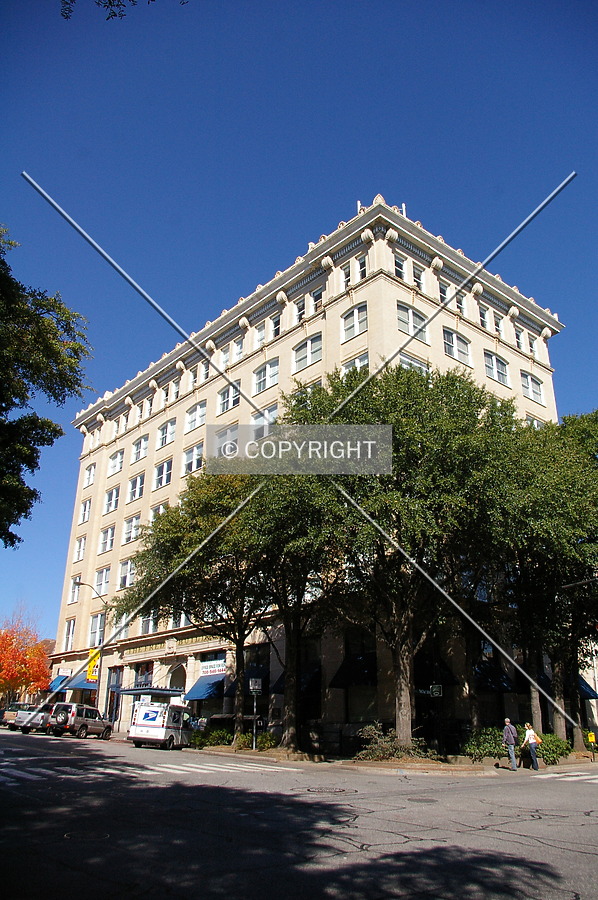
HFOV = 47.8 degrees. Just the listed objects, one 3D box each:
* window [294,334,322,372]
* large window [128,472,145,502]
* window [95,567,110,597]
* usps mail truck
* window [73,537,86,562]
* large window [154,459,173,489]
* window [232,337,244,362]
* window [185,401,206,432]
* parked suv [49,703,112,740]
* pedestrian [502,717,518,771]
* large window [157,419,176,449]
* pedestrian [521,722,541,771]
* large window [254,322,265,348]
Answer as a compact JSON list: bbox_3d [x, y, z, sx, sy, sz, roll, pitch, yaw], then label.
[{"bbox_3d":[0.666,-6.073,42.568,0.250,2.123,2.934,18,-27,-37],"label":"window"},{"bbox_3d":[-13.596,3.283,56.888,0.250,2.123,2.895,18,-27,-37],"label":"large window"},{"bbox_3d":[-17.893,12.085,61.648,0.260,2.654,3.043,18,-28,-37],"label":"window"},{"bbox_3d":[-6.900,14.450,35.100,1.950,2.180,4.450,-4,-24,13],"label":"usps mail truck"},{"bbox_3d":[-20.622,9.512,63.963,0.250,2.100,2.200,18,-28,-38],"label":"window"},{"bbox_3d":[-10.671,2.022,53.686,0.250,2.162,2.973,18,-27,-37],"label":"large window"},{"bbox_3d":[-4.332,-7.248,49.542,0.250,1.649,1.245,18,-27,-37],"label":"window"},{"bbox_3d":[-8.046,-2.612,53.076,0.200,2.380,2.780,20,-30,-38],"label":"window"},{"bbox_3d":[-13.150,16.500,40.950,1.880,1.920,4.600,-5,-23,14],"label":"parked suv"},{"bbox_3d":[7.758,10.787,24.698,0.500,1.770,0.400,11,-24,-26],"label":"pedestrian"},{"bbox_3d":[-11.550,-1.420,59.176,0.260,2.428,3.043,18,-28,-37],"label":"large window"},{"bbox_3d":[8.679,11.155,25.406,0.550,1.640,0.520,-17,-28,37],"label":"pedestrian"},{"bbox_3d":[-2.715,-8.315,49.138,0.250,1.638,1.010,18,-28,-38],"label":"large window"}]

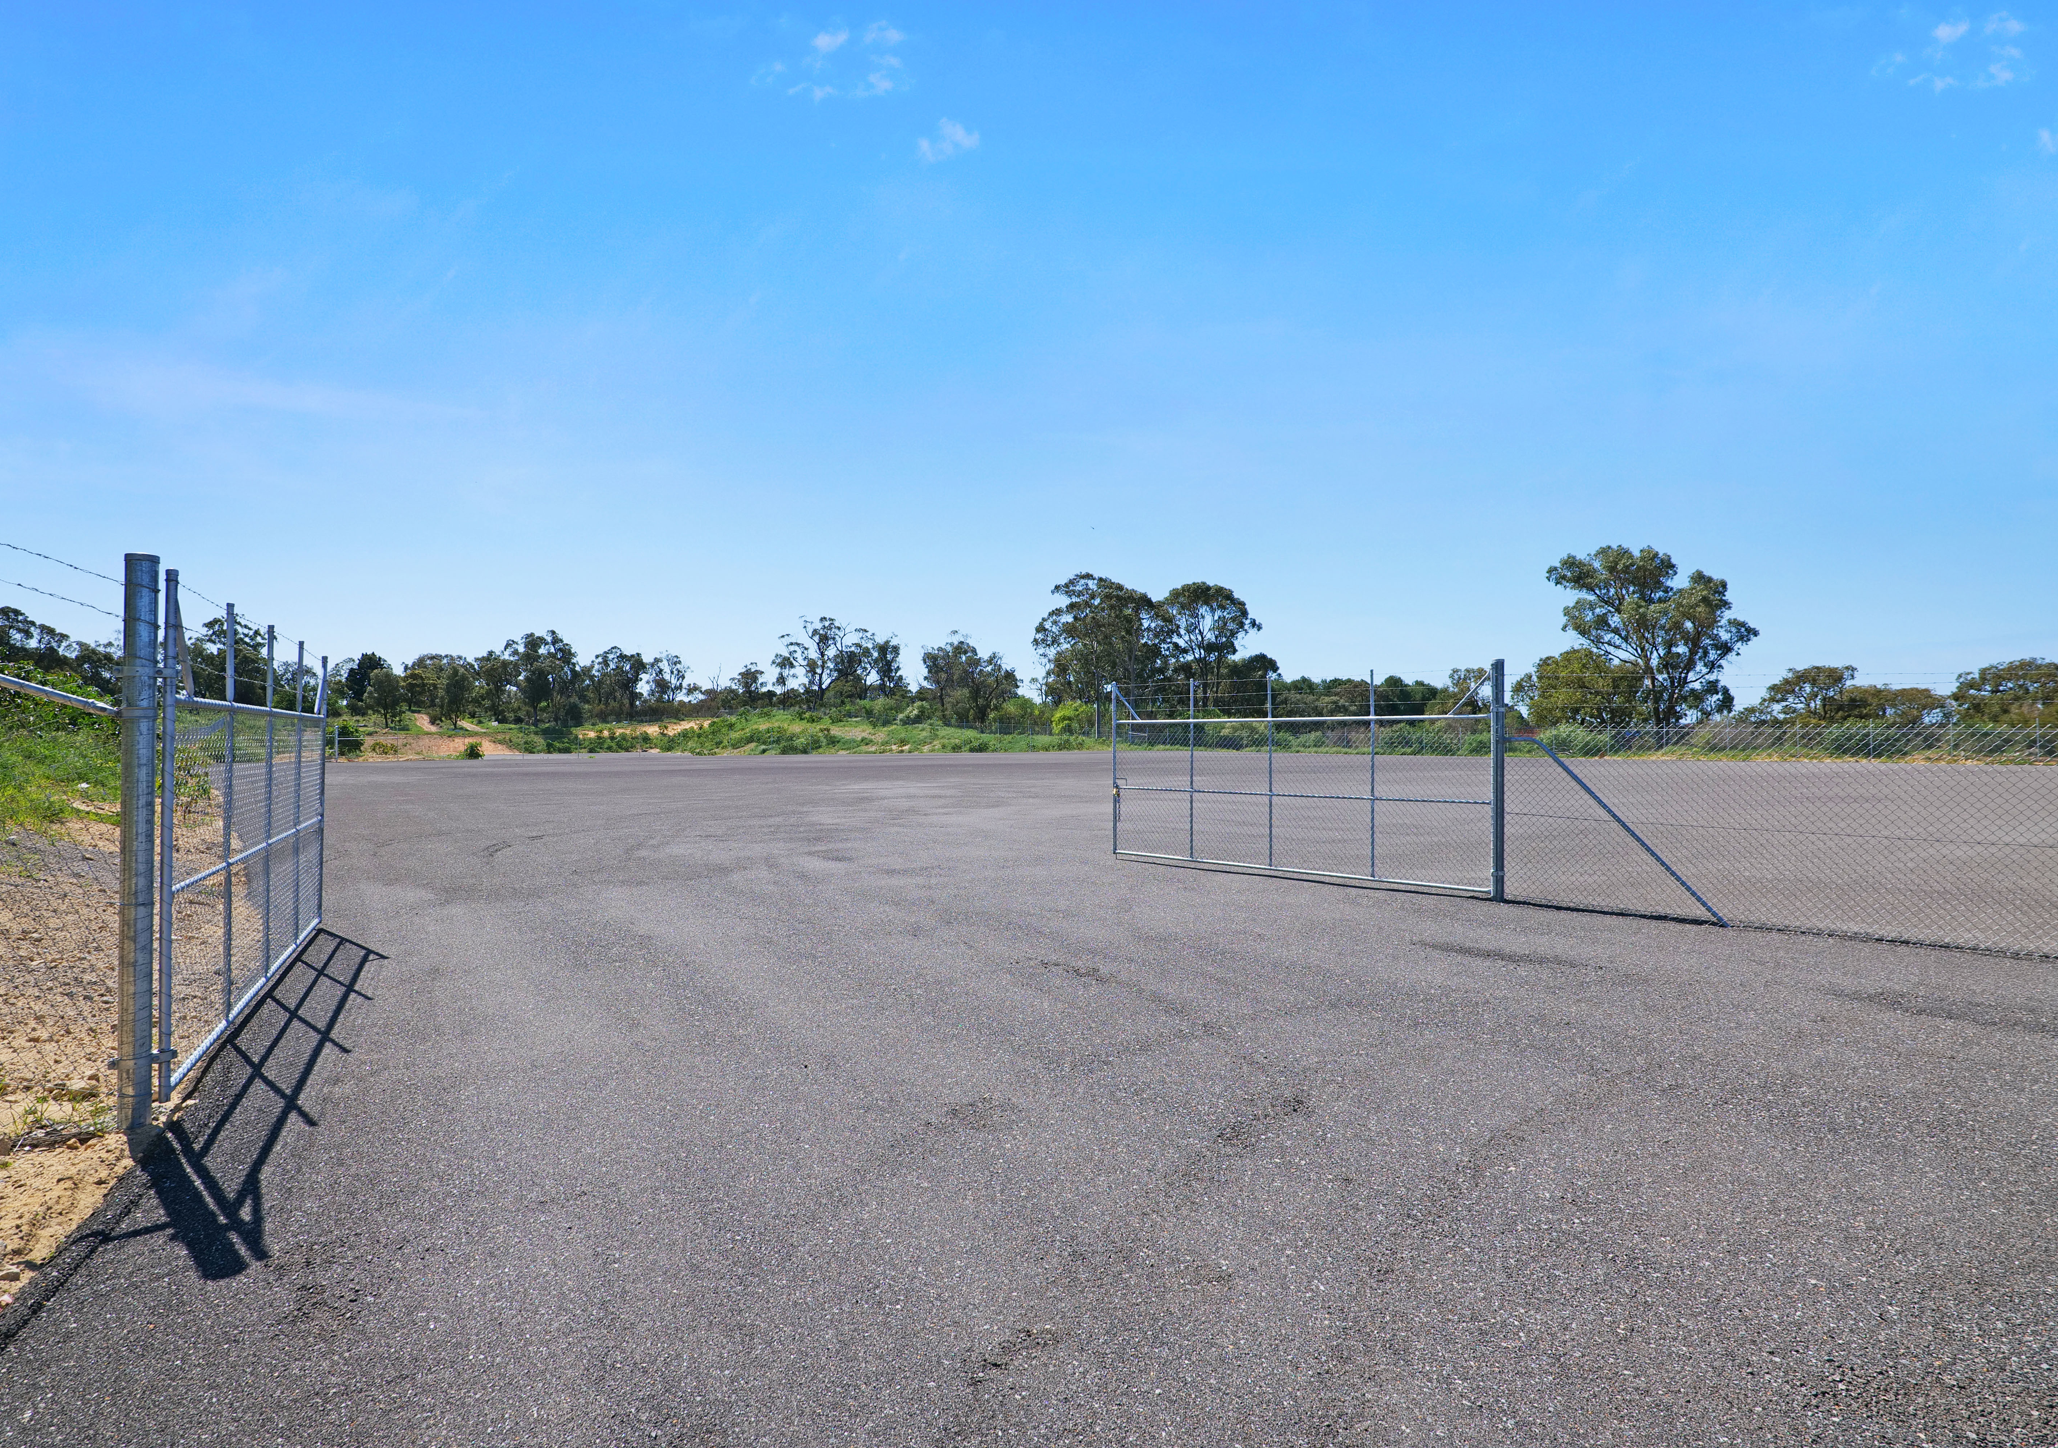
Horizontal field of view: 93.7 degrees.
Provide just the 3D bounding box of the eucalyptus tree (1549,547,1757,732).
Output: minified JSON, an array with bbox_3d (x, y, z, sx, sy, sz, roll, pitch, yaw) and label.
[{"bbox_3d":[43.870,-5.380,68.000,12.800,14.200,11.800,0,-1,0],"label":"eucalyptus tree"}]

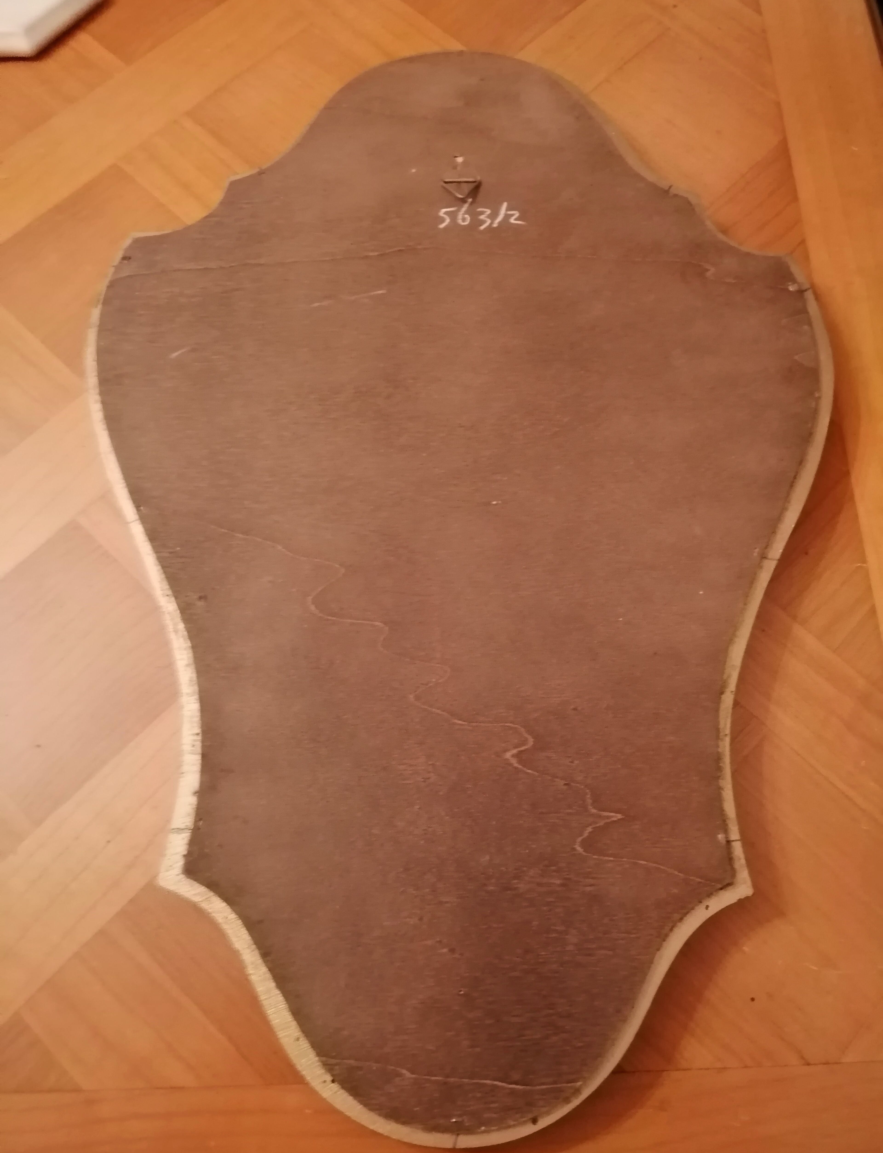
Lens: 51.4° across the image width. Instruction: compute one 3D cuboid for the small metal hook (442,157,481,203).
[{"bbox_3d":[0.012,-0.246,0.565,0.024,0.006,0.035,-1,71,-3],"label":"small metal hook"}]

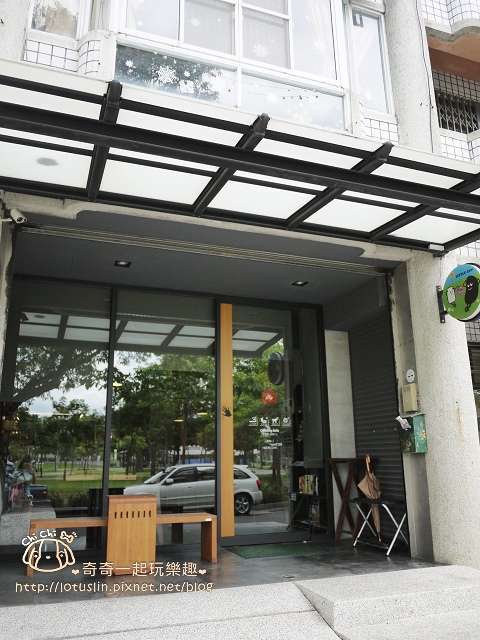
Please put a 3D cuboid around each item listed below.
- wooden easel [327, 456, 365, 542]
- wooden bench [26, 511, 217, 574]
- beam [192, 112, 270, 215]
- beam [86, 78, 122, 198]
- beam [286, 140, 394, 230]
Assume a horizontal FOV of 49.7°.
[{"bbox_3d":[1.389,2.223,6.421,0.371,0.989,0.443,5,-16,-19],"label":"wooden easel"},{"bbox_3d":[-1.129,2.192,5.133,1.782,0.445,0.366,5,-16,-19],"label":"wooden bench"},{"bbox_3d":[-0.132,-1.150,4.091,0.082,0.103,1.625,5,-10,-19],"label":"beam"},{"bbox_3d":[-1.013,-1.222,3.782,0.082,0.103,1.625,5,-10,-19],"label":"beam"},{"bbox_3d":[0.775,-1.076,4.409,0.082,0.103,1.626,4,-10,-18],"label":"beam"}]

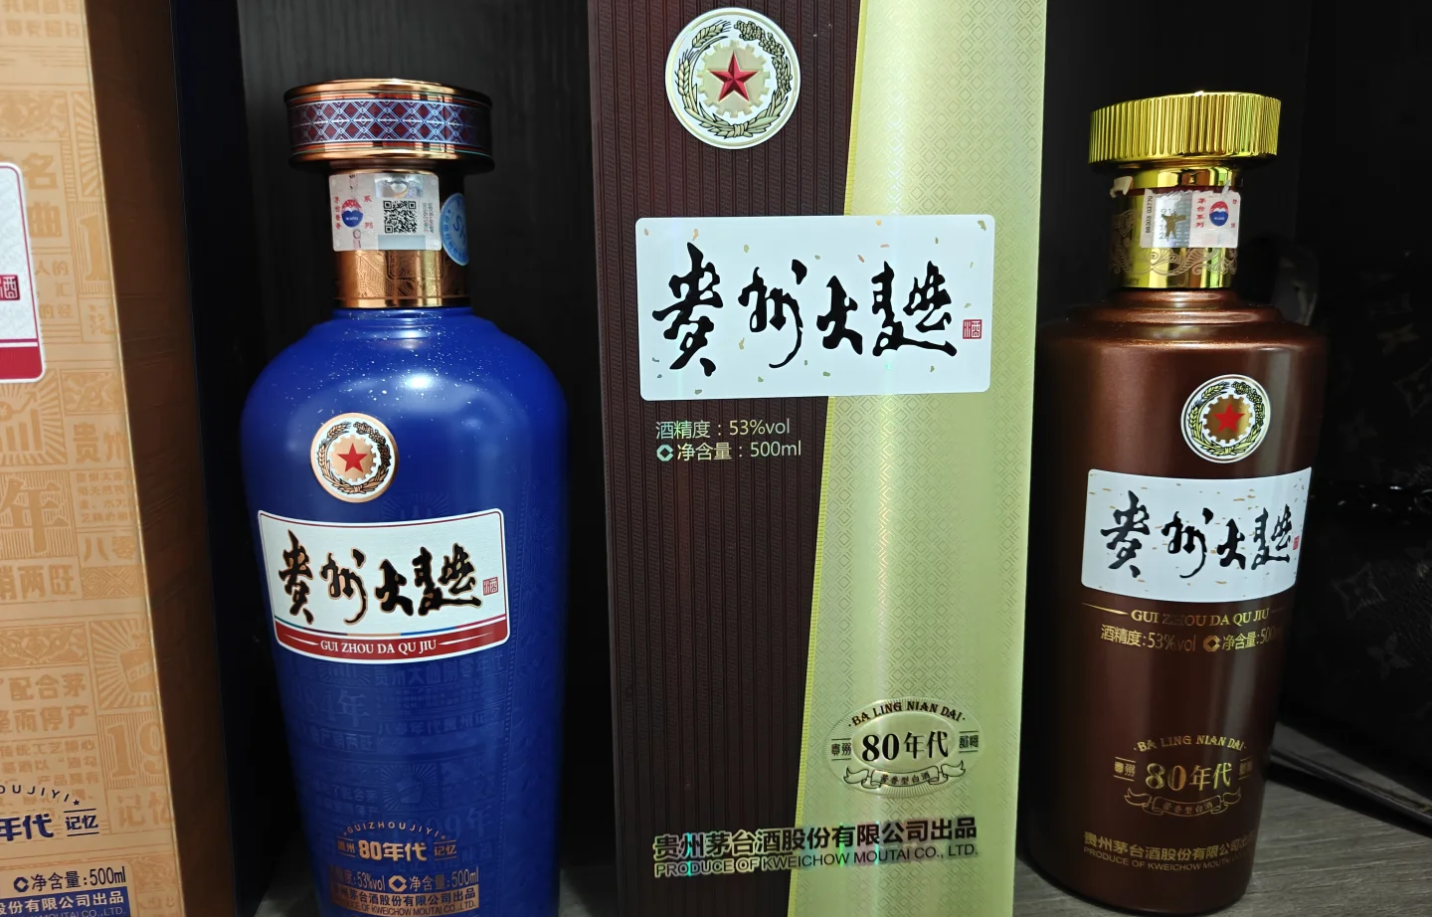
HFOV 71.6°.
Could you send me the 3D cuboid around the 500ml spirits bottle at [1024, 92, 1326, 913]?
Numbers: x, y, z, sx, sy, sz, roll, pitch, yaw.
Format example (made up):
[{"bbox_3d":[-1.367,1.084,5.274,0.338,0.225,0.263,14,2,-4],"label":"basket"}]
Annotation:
[{"bbox_3d":[0.135,0.015,0.304,0.081,0.235,0.081,0,10,3],"label":"500ml spirits bottle"}]

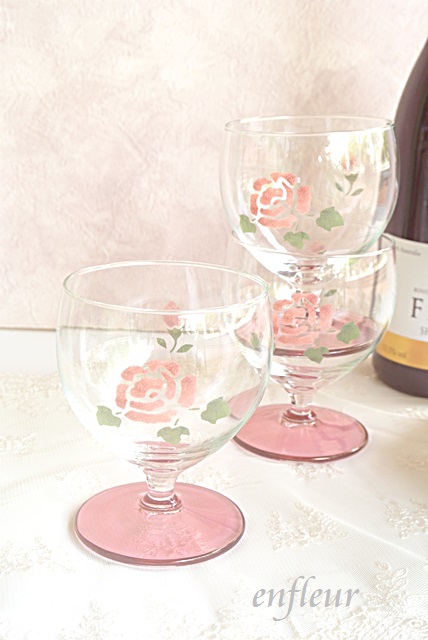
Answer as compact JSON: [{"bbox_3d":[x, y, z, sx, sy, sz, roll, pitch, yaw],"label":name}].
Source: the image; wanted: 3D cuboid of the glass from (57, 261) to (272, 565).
[{"bbox_3d":[-0.021,0.037,0.417,0.088,0.106,0.088,2,17,0],"label":"glass"}]

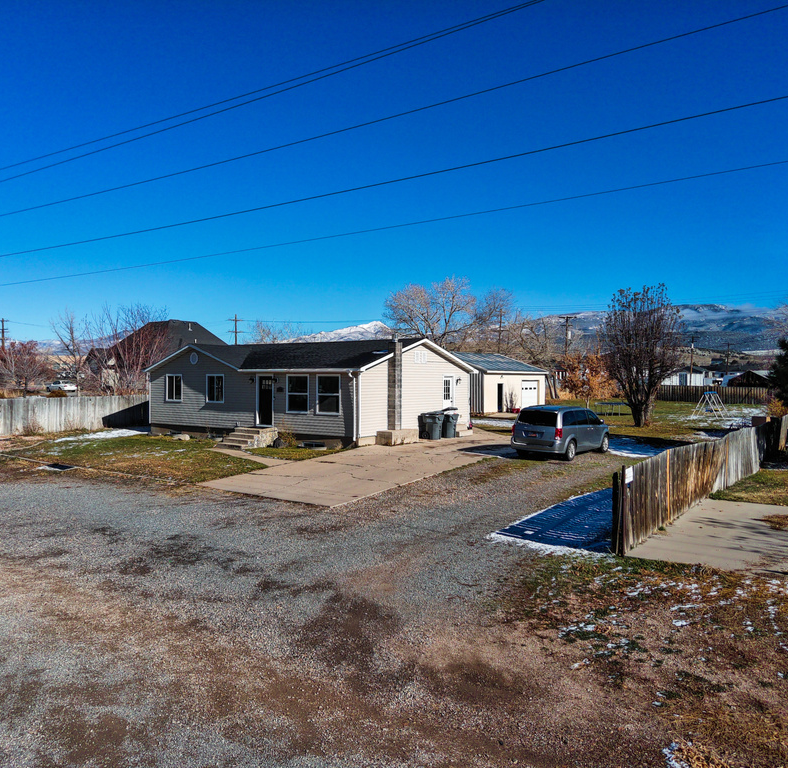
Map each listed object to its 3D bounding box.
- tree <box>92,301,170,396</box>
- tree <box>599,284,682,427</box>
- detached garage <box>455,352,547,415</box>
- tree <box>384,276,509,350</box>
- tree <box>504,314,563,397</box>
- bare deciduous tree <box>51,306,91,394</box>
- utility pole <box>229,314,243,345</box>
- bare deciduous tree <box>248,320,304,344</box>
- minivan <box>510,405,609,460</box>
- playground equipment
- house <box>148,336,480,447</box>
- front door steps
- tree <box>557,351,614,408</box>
[{"bbox_3d":[-17.030,-1.628,43.993,5.173,7.284,5.173,0,0,0],"label":"tree"},{"bbox_3d":[13.596,-1.570,37.492,4.630,7.828,4.630,0,0,0],"label":"tree"},{"bbox_3d":[6.120,-0.260,55.200,9.000,4.650,10.700,1,1,36],"label":"detached garage"},{"bbox_3d":[6.345,-5.508,81.963,14.906,14.816,13.500,0,0,4],"label":"tree"},{"bbox_3d":[17.437,-3.361,84.979,7.100,10.560,7.000,0,0,12],"label":"tree"},{"bbox_3d":[-27.485,-2.275,57.987,3.236,8.265,3.600,0,0,-25],"label":"bare deciduous tree"},{"bbox_3d":[-22.007,-3.979,94.976,0.350,11.352,2.600,1,1,38],"label":"utility pole"},{"bbox_3d":[-13.219,-2.791,75.987,6.479,8.827,6.479,0,0,0],"label":"bare deciduous tree"},{"bbox_3d":[6.117,1.643,24.484,2.030,1.750,5.150,1,0,36],"label":"minivan"},{"bbox_3d":[21.760,1.416,46.698,1.650,1.740,4.700,1,1,33],"label":"playground equipment"},{"bbox_3d":[-4.162,0.198,33.040,13.787,4.312,9.063,1,0,36],"label":"house"},{"bbox_3d":[-5.980,2.193,27.630,1.620,0.740,1.980,1,1,33],"label":"front door steps"},{"bbox_3d":[15.048,-0.156,52.499,4.861,4.704,4.861,0,0,0],"label":"tree"}]

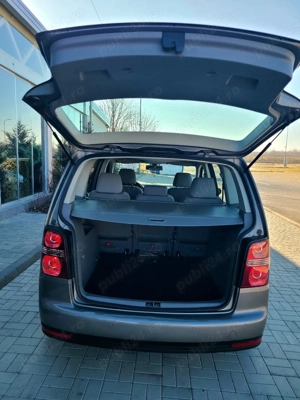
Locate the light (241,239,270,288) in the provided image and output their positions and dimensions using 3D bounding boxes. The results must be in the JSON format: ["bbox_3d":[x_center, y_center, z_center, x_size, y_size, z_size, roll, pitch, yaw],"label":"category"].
[{"bbox_3d":[0.737,0.428,2.102,0.205,0.370,0.190,3,9,0],"label":"light"}]

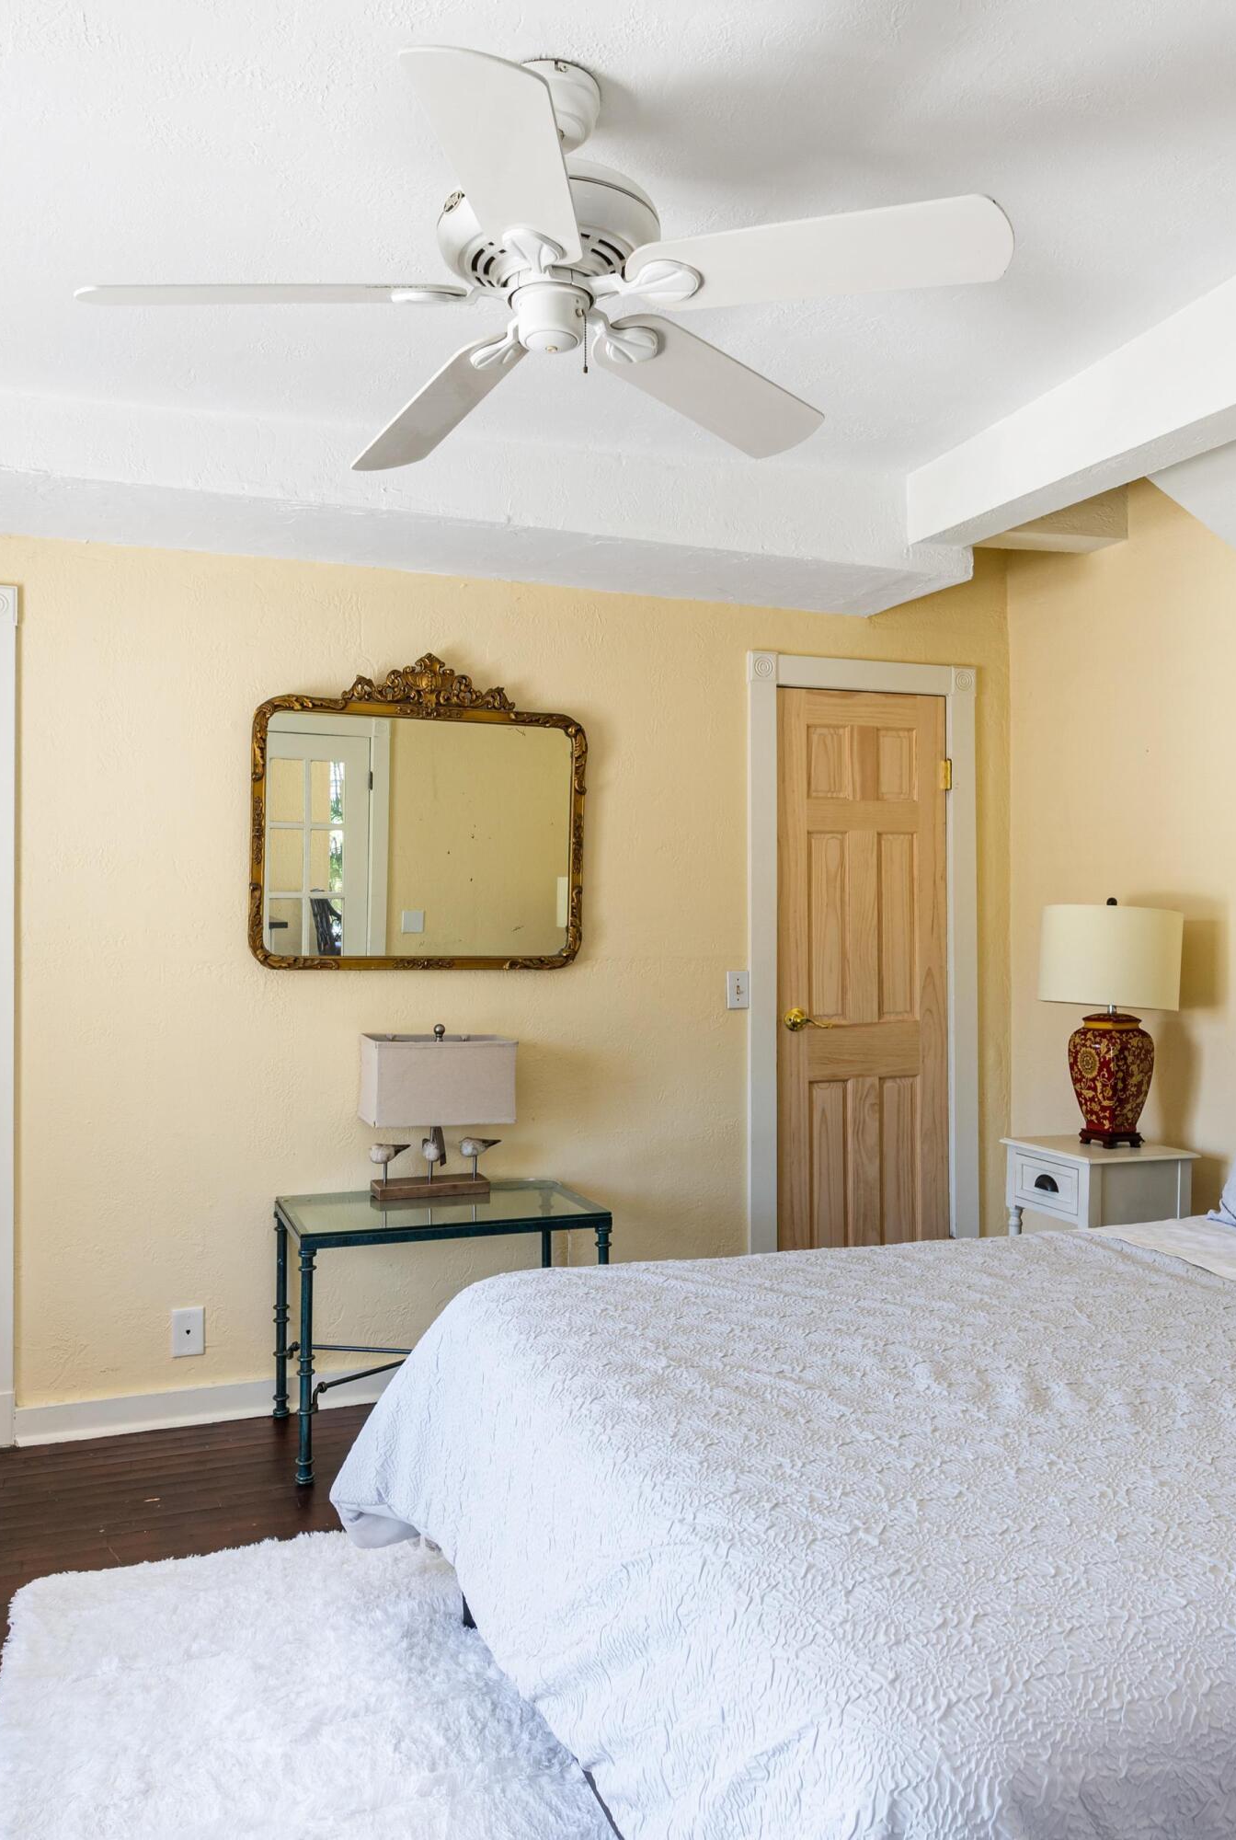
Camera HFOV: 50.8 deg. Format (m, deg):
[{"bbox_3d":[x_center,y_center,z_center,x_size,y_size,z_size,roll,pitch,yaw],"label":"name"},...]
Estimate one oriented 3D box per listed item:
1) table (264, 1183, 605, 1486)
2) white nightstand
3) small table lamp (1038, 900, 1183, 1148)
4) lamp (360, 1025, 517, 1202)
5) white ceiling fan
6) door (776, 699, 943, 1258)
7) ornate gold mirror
[{"bbox_3d":[-0.451,1.036,3.390,0.775,0.580,0.460,0,0,-19],"label":"table"},{"bbox_3d":[1.301,0.971,3.516,0.345,0.705,0.367,0,0,-19],"label":"white nightstand"},{"bbox_3d":[1.345,0.288,3.563,0.365,0.660,0.365,0,0,-19],"label":"small table lamp"},{"bbox_3d":[-0.482,0.516,3.541,0.385,0.460,0.190,0,0,-19],"label":"lamp"},{"bbox_3d":[-0.099,-1.017,1.911,1.250,0.385,1.230,0,0,6],"label":"white ceiling fan"},{"bbox_3d":[0.774,0.297,4.126,0.610,2.030,0.045,0,0,-19],"label":"door"},{"bbox_3d":[-0.538,-0.301,3.625,0.935,0.880,0.055,0,0,-19],"label":"ornate gold mirror"}]

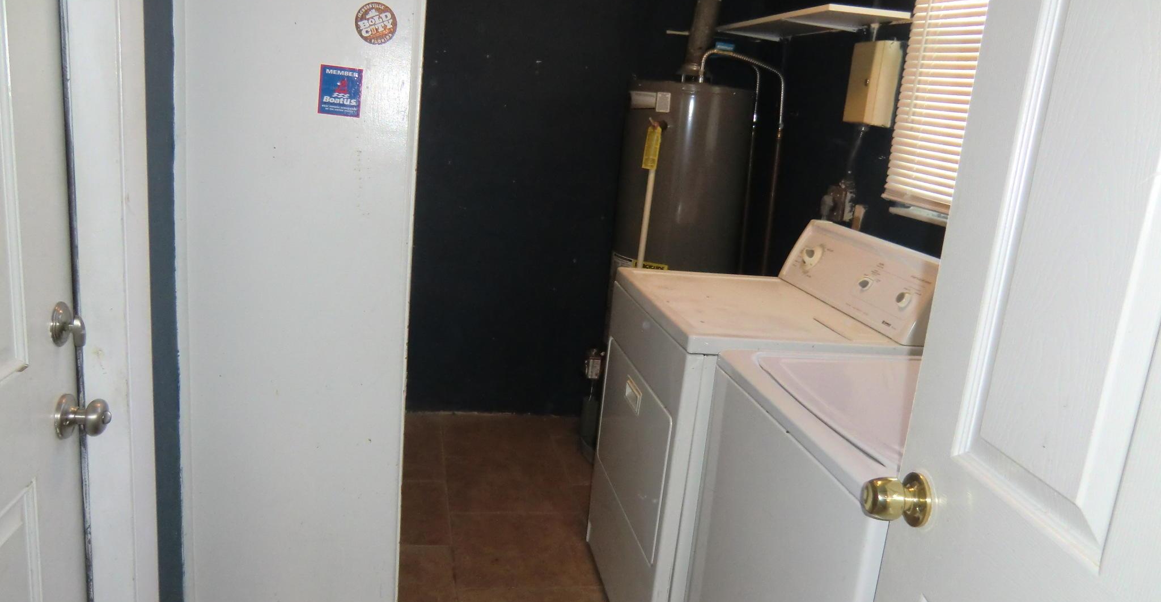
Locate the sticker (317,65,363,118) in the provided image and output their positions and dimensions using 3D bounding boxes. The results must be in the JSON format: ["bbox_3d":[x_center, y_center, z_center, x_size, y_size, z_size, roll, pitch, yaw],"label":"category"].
[{"bbox_3d":[-0.453,-0.396,1.522,0.077,0.089,0.003,3,13,-11],"label":"sticker"}]

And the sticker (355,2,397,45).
[{"bbox_3d":[-0.381,-0.519,1.504,0.076,0.076,0.003,3,13,-11],"label":"sticker"}]

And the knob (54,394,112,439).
[{"bbox_3d":[-0.713,0.167,1.166,0.063,0.062,0.062,3,13,-11],"label":"knob"}]

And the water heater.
[{"bbox_3d":[0.380,-0.092,3.316,0.512,1.540,0.512,3,13,-11],"label":"water heater"}]

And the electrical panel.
[{"bbox_3d":[0.918,-0.685,2.538,0.086,0.250,0.135,3,13,-11],"label":"electrical panel"}]

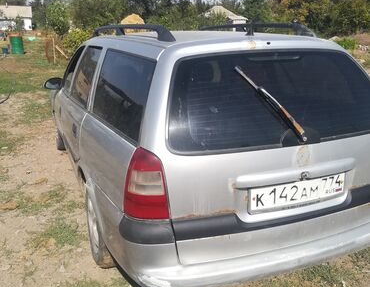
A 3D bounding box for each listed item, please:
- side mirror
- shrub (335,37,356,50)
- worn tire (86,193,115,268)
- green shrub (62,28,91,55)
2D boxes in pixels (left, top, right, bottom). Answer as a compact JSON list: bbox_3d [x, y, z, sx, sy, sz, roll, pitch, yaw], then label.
[{"bbox_3d":[-1.381,-0.629,3.900,0.200,0.135,0.120,-6,19,-21],"label":"side mirror"},{"bbox_3d":[9.935,-6.161,23.246,1.320,0.948,1.188,8,19,21],"label":"shrub"},{"bbox_3d":[-0.503,0.479,2.420,0.195,0.620,0.620,-6,19,-21],"label":"worn tire"},{"bbox_3d":[-5.243,-5.044,18.433,1.516,1.391,1.440,-4,18,-15],"label":"green shrub"}]

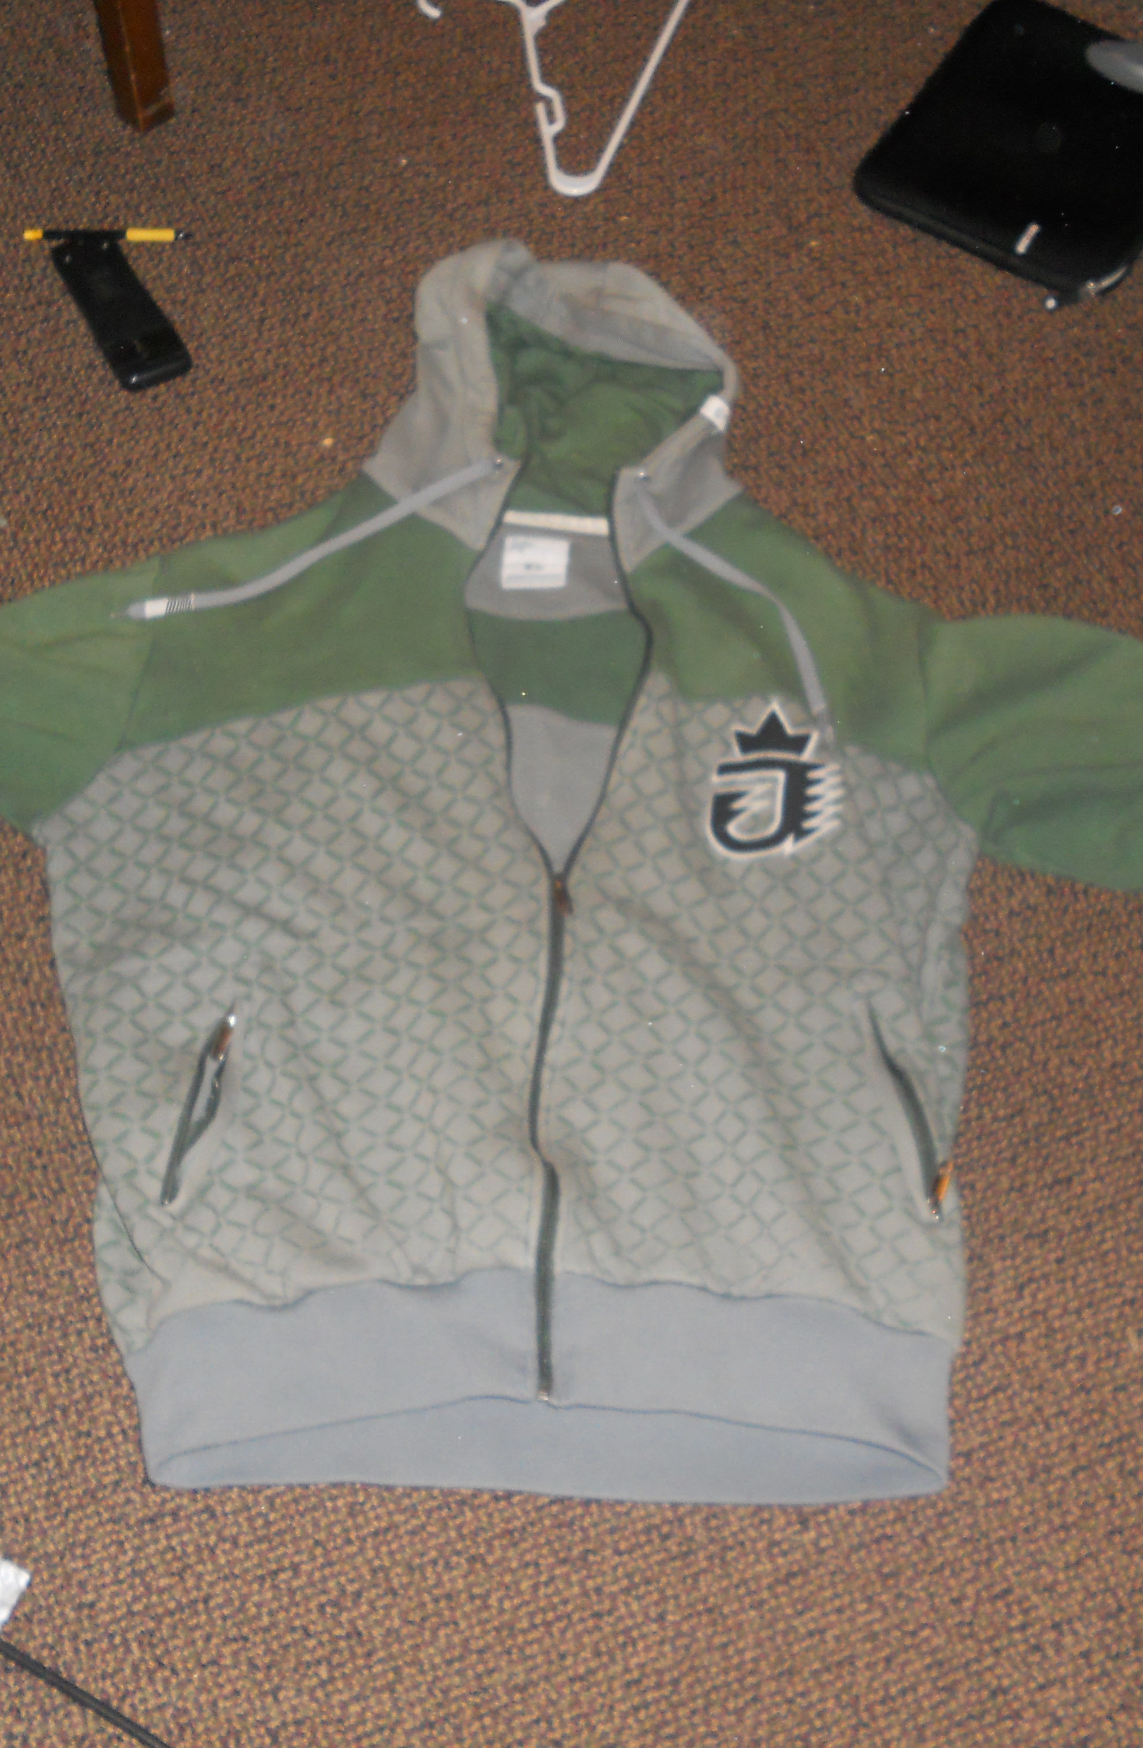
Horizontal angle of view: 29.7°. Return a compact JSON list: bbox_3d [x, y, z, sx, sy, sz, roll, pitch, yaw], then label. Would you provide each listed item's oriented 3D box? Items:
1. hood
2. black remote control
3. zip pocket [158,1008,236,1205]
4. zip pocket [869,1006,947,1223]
[{"bbox_3d":[-0.011,-0.383,1.724,0.300,0.090,0.335,1,58,-2],"label":"hood"},{"bbox_3d":[-0.377,-0.470,1.803,0.055,0.022,0.168,-23,62,-15],"label":"black remote control"},{"bbox_3d":[-0.241,0.148,1.396,0.026,0.016,0.147,13,59,5],"label":"zip pocket"},{"bbox_3d":[0.223,0.152,1.415,0.028,0.016,0.156,-10,59,-9],"label":"zip pocket"}]

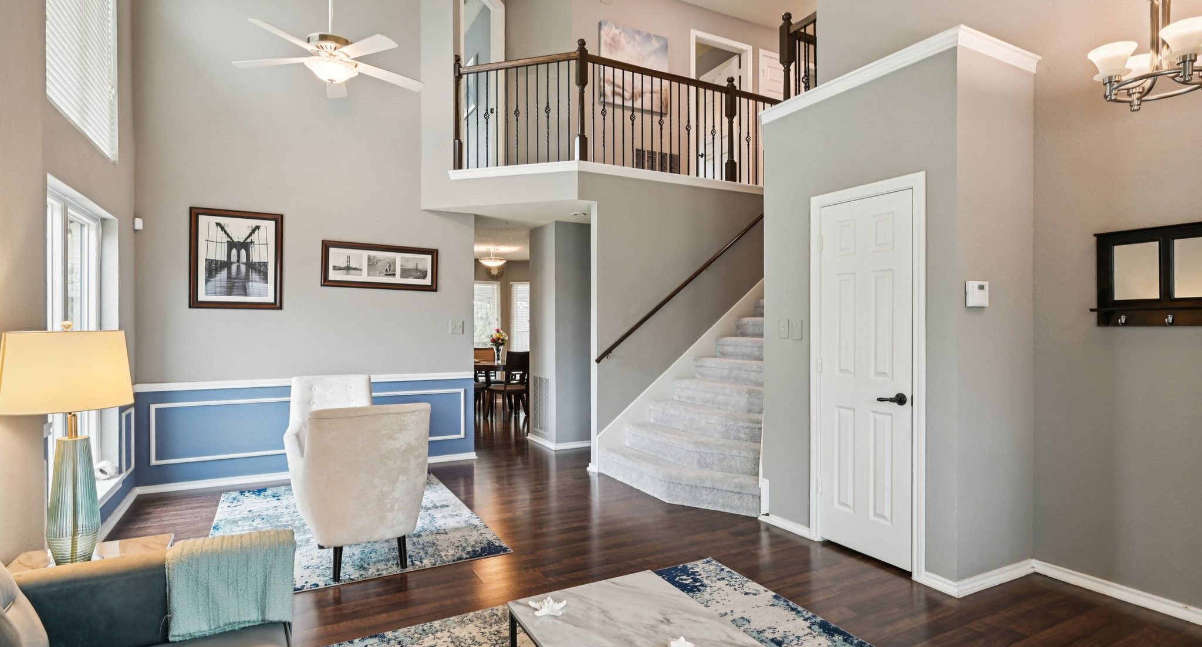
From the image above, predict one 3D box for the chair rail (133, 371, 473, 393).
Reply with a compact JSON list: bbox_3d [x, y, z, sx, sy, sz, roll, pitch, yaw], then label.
[{"bbox_3d":[-2.444,0.511,5.319,2.710,0.068,0.035,0,0,-28],"label":"chair rail"}]

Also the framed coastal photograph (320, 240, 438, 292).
[{"bbox_3d":[-2.018,-0.523,5.552,1.025,0.410,0.035,0,0,-28],"label":"framed coastal photograph"}]

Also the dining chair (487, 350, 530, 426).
[{"bbox_3d":[-1.245,0.861,8.383,0.470,0.970,0.550,0,0,-32],"label":"dining chair"}]

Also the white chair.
[{"bbox_3d":[-1.359,0.880,3.374,0.700,0.920,0.800,0,0,-28],"label":"white chair"}]

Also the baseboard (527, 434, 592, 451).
[{"bbox_3d":[-0.448,1.300,6.718,0.500,0.080,0.760,0,0,-28],"label":"baseboard"}]

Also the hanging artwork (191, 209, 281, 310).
[{"bbox_3d":[-3.027,-0.531,5.007,0.670,0.825,0.035,0,0,-28],"label":"hanging artwork"}]

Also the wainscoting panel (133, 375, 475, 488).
[{"bbox_3d":[-2.444,0.907,5.327,2.720,0.755,0.030,0,0,-28],"label":"wainscoting panel"}]

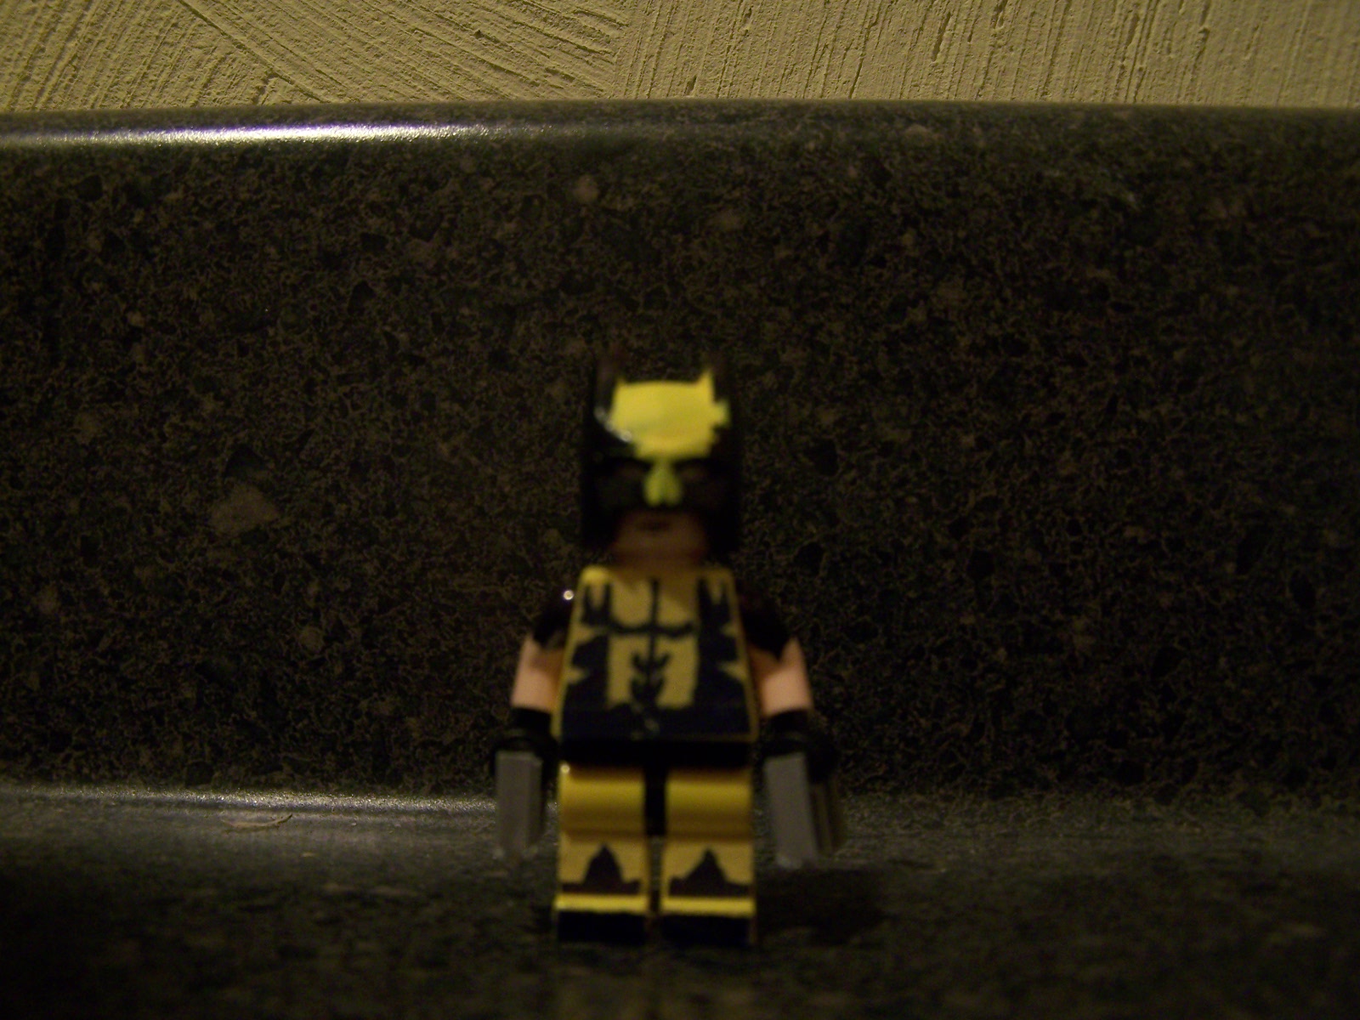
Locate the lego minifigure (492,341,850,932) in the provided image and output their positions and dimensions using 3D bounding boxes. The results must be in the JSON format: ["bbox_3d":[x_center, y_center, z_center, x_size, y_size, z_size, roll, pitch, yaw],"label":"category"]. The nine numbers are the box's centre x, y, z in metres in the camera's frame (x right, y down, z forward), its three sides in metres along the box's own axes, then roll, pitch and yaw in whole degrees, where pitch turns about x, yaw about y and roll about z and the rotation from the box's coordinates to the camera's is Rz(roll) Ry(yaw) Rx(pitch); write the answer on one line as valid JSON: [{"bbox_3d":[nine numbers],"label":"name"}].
[{"bbox_3d":[-0.001,0.011,0.120,0.026,0.046,0.015,1,7,2],"label":"lego minifigure"}]

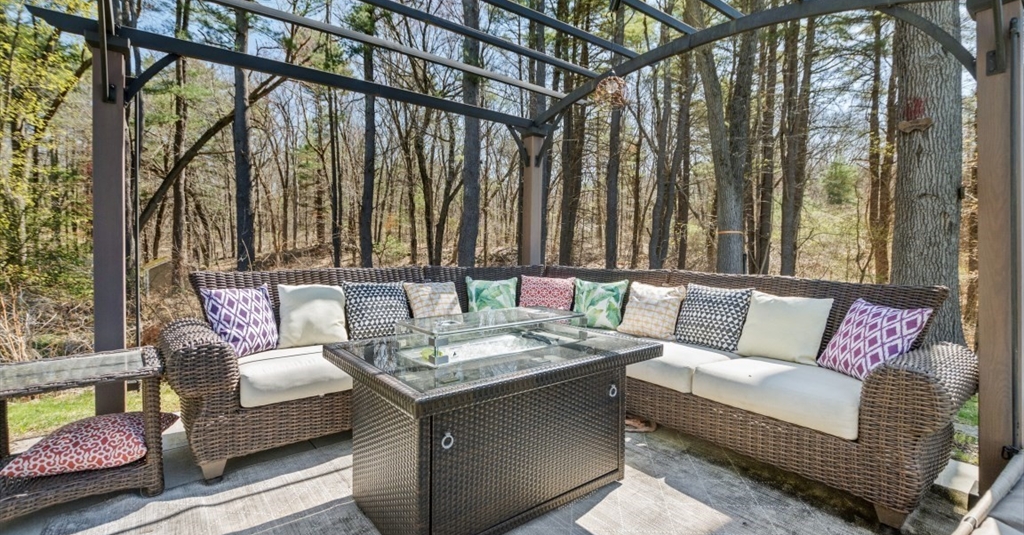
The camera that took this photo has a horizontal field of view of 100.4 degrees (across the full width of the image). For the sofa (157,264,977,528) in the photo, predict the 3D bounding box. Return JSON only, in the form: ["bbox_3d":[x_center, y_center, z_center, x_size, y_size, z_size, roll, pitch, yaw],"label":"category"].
[{"bbox_3d":[0.117,0.491,2.235,2.986,0.863,2.949,-1,3,-39],"label":"sofa"}]

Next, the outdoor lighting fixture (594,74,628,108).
[{"bbox_3d":[0.599,-1.060,2.570,0.200,0.200,0.200,1,2,0],"label":"outdoor lighting fixture"}]

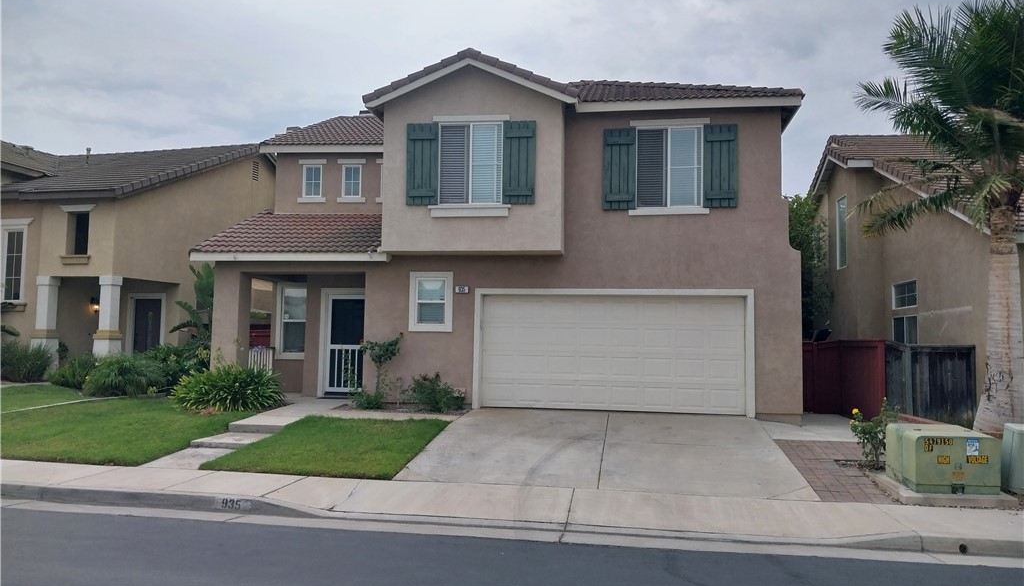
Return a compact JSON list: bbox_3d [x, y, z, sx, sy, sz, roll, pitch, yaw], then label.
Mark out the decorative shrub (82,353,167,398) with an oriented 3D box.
[{"bbox_3d":[-8.703,1.819,17.272,1.750,0.930,1.600,0,-4,9],"label":"decorative shrub"}]

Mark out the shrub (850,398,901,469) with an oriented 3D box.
[{"bbox_3d":[4.771,1.816,10.079,0.650,0.950,0.600,0,-4,9],"label":"shrub"}]

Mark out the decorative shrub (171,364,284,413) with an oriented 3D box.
[{"bbox_3d":[-5.341,1.774,14.514,1.950,0.780,1.500,0,-4,9],"label":"decorative shrub"}]

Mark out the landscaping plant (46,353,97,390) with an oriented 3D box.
[{"bbox_3d":[-10.961,1.924,19.167,1.200,0.820,1.150,0,-4,9],"label":"landscaping plant"}]

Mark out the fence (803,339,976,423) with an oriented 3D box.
[{"bbox_3d":[6.933,1.679,14.823,2.900,1.540,2.200,0,-4,9],"label":"fence"}]

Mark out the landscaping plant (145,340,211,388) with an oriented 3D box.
[{"bbox_3d":[-7.626,1.705,17.517,1.500,1.190,1.400,0,-4,9],"label":"landscaping plant"}]

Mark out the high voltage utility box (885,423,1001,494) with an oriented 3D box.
[{"bbox_3d":[5.064,1.955,9.120,0.870,0.650,1.080,0,-4,9],"label":"high voltage utility box"}]

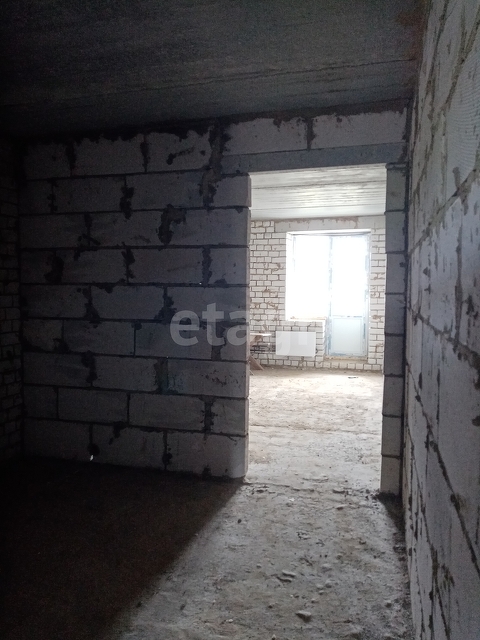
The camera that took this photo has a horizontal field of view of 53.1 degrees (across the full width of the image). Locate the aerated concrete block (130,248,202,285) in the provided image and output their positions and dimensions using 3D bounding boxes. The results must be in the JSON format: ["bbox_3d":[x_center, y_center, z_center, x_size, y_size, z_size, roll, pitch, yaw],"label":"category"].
[{"bbox_3d":[-0.522,-0.384,3.503,0.585,0.250,0.100,1,3,14],"label":"aerated concrete block"}]

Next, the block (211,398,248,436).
[{"bbox_3d":[-0.071,0.683,3.451,0.248,0.250,0.100,1,3,14],"label":"block"}]

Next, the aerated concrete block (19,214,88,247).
[{"bbox_3d":[-1.404,-0.671,3.701,0.580,0.250,0.100,1,3,14],"label":"aerated concrete block"}]

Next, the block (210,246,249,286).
[{"bbox_3d":[-0.070,-0.374,3.394,0.264,0.250,0.100,1,3,14],"label":"block"}]

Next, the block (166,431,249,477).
[{"bbox_3d":[-0.236,0.953,3.505,0.597,0.265,0.100,1,3,14],"label":"block"}]

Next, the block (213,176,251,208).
[{"bbox_3d":[-0.050,-0.887,3.361,0.249,0.207,0.100,1,3,14],"label":"block"}]

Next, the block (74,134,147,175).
[{"bbox_3d":[-0.954,-1.195,3.564,0.580,0.250,0.100,1,3,14],"label":"block"}]

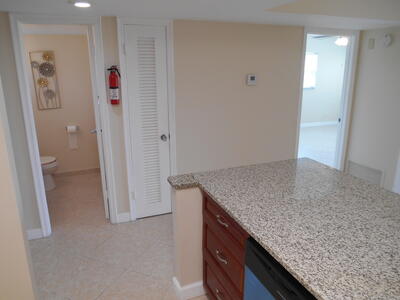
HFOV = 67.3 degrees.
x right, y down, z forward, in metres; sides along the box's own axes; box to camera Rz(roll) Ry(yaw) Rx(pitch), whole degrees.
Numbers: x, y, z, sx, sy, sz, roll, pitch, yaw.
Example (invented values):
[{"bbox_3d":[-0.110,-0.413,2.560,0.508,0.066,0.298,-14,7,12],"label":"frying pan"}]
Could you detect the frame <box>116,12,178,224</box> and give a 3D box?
[{"bbox_3d":[-0.529,-0.259,3.219,0.543,2.098,0.120,-6,15,-20],"label":"frame"}]

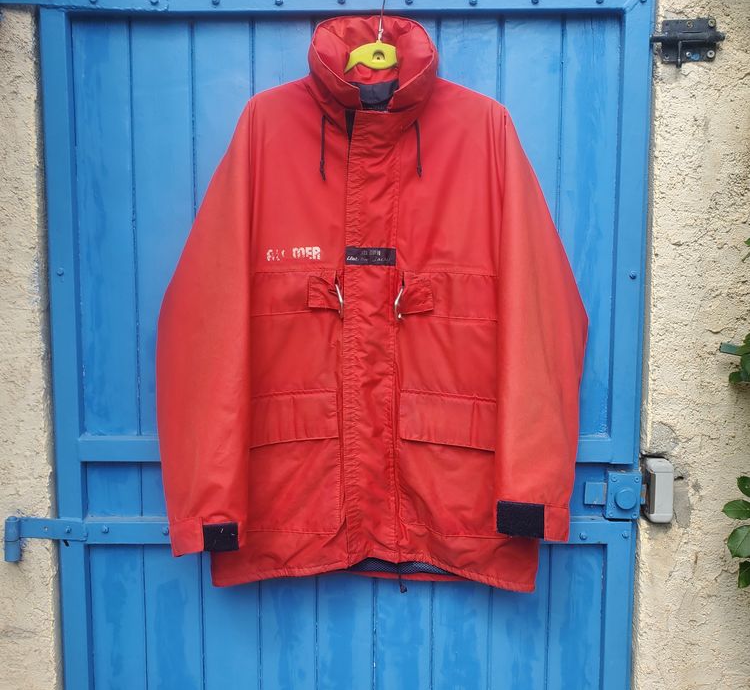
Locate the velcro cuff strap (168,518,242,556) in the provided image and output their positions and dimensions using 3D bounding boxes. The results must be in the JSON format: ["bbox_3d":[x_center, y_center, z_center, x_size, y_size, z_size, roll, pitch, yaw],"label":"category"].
[{"bbox_3d":[-0.293,0.332,1.298,0.123,0.059,0.020,-6,5,1],"label":"velcro cuff strap"}]

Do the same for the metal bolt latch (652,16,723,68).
[{"bbox_3d":[0.520,-0.502,1.247,0.124,0.083,0.030,0,5,0],"label":"metal bolt latch"}]

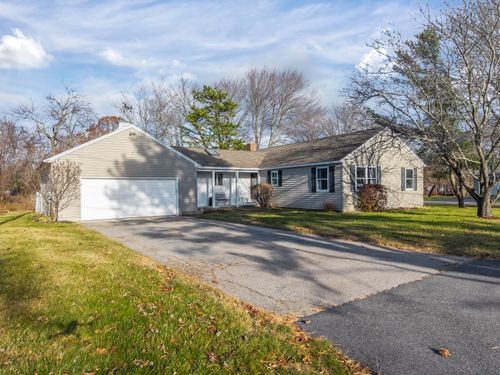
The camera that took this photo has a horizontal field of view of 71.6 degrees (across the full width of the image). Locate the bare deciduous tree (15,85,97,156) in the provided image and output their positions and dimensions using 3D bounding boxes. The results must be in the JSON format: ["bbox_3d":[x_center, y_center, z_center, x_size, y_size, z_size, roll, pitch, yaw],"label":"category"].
[{"bbox_3d":[-17.950,-3.900,32.000,7.600,11.100,7.400,0,0,0],"label":"bare deciduous tree"}]

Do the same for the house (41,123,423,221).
[{"bbox_3d":[-1.700,-0.950,22.900,20.700,5.200,14.800,0,0,-32],"label":"house"}]

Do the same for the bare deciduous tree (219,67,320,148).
[{"bbox_3d":[2.600,-7.100,46.000,13.500,17.600,12.500,0,0,0],"label":"bare deciduous tree"}]

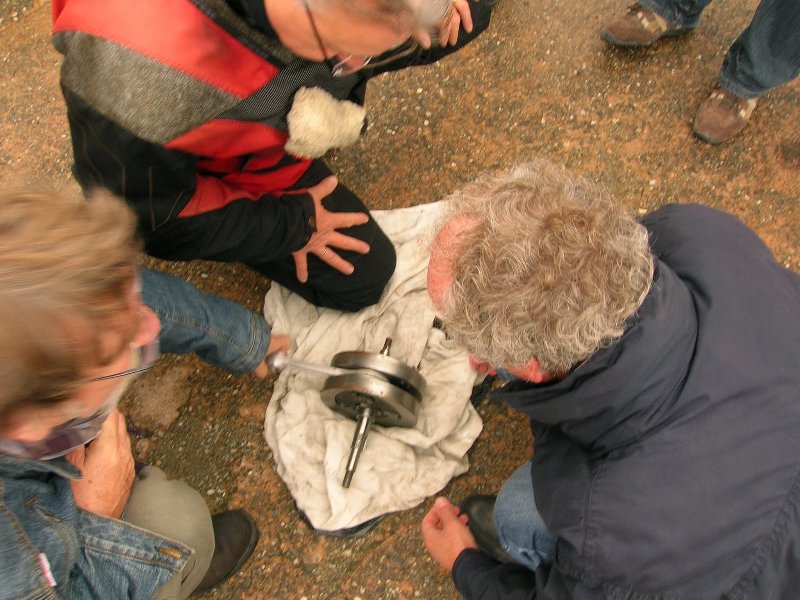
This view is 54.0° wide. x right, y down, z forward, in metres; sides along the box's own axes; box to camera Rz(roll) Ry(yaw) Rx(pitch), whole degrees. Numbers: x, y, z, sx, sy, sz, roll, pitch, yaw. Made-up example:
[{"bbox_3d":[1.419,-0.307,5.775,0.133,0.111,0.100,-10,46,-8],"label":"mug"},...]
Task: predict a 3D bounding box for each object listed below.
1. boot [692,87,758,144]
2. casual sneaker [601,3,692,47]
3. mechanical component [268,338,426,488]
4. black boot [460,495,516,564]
[{"bbox_3d":[0.834,-0.526,1.953,0.110,0.110,0.295,25,67,11],"label":"boot"},{"bbox_3d":[0.679,-0.754,2.064,0.295,0.110,0.110,-17,65,-8],"label":"casual sneaker"},{"bbox_3d":[-0.124,0.198,1.537,0.324,0.195,0.308,13,65,6],"label":"mechanical component"},{"bbox_3d":[0.233,0.467,1.472,0.290,0.105,0.105,37,70,16],"label":"black boot"}]

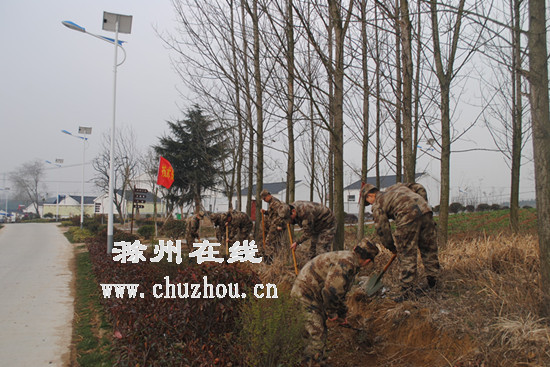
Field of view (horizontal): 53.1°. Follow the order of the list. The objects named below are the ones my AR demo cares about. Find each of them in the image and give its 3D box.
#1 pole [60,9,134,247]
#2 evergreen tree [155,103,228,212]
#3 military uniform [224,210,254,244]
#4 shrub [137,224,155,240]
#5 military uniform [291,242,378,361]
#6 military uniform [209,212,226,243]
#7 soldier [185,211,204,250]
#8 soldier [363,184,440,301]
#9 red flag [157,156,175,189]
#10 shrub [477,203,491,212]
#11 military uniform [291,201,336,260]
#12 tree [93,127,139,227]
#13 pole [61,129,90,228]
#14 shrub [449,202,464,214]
[{"bbox_3d":[-5.295,-1.468,16.177,1.950,7.000,0.550,2,-3,-21],"label":"pole"},{"bbox_3d":[-5.465,-1.243,36.000,4.800,7.900,4.700,0,-3,0],"label":"evergreen tree"},{"bbox_3d":[-1.115,1.353,16.800,0.720,1.020,0.500,2,-3,-17],"label":"military uniform"},{"bbox_3d":[-5.532,2.093,23.500,0.760,0.660,0.760,1,-3,0],"label":"shrub"},{"bbox_3d":[0.595,1.180,5.500,0.900,1.180,0.580,1,-3,-9],"label":"military uniform"},{"bbox_3d":[-1.849,1.472,18.000,0.700,1.050,0.500,2,-3,-17],"label":"military uniform"},{"bbox_3d":[-2.634,1.554,18.000,0.550,1.200,0.500,1,-3,7],"label":"soldier"},{"bbox_3d":[1.679,0.703,7.300,0.980,1.420,0.620,-1,-3,25],"label":"soldier"},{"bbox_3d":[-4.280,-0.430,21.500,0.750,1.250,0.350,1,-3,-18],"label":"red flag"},{"bbox_3d":[23.878,2.749,63.000,1.650,1.150,1.500,0,-3,0],"label":"shrub"},{"bbox_3d":[0.742,0.906,10.600,0.880,1.170,0.580,0,-3,0],"label":"military uniform"},{"bbox_3d":[-13.830,-0.785,48.000,4.100,8.700,4.000,0,-3,0],"label":"tree"},{"bbox_3d":[-14.073,-0.404,39.000,2.200,7.200,0.850,2,-3,-22],"label":"pole"},{"bbox_3d":[19.796,2.694,60.000,1.600,1.200,1.500,0,-3,0],"label":"shrub"}]

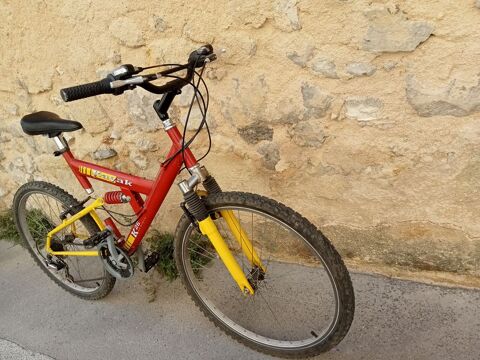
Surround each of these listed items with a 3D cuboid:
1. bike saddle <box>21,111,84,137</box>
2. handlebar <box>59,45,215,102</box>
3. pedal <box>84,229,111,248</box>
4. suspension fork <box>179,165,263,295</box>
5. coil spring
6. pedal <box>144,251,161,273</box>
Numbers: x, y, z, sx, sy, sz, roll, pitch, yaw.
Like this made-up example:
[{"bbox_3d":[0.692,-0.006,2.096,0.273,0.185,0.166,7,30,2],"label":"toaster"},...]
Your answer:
[{"bbox_3d":[-0.709,-0.219,1.483,0.280,0.080,0.150,7,30,30],"label":"bike saddle"},{"bbox_3d":[-0.219,-0.305,1.117,0.145,0.110,0.590,2,27,32],"label":"handlebar"},{"bbox_3d":[-0.540,0.220,1.468,0.076,0.027,0.084,-21,13,39],"label":"pedal"},{"bbox_3d":[-0.042,0.166,1.277,0.080,0.440,0.165,-20,14,39],"label":"suspension fork"},{"bbox_3d":[-0.484,0.069,1.505,0.105,0.052,0.052,0,26,33],"label":"coil spring"},{"bbox_3d":[-0.424,0.383,1.849,0.027,0.077,0.083,29,38,16],"label":"pedal"}]

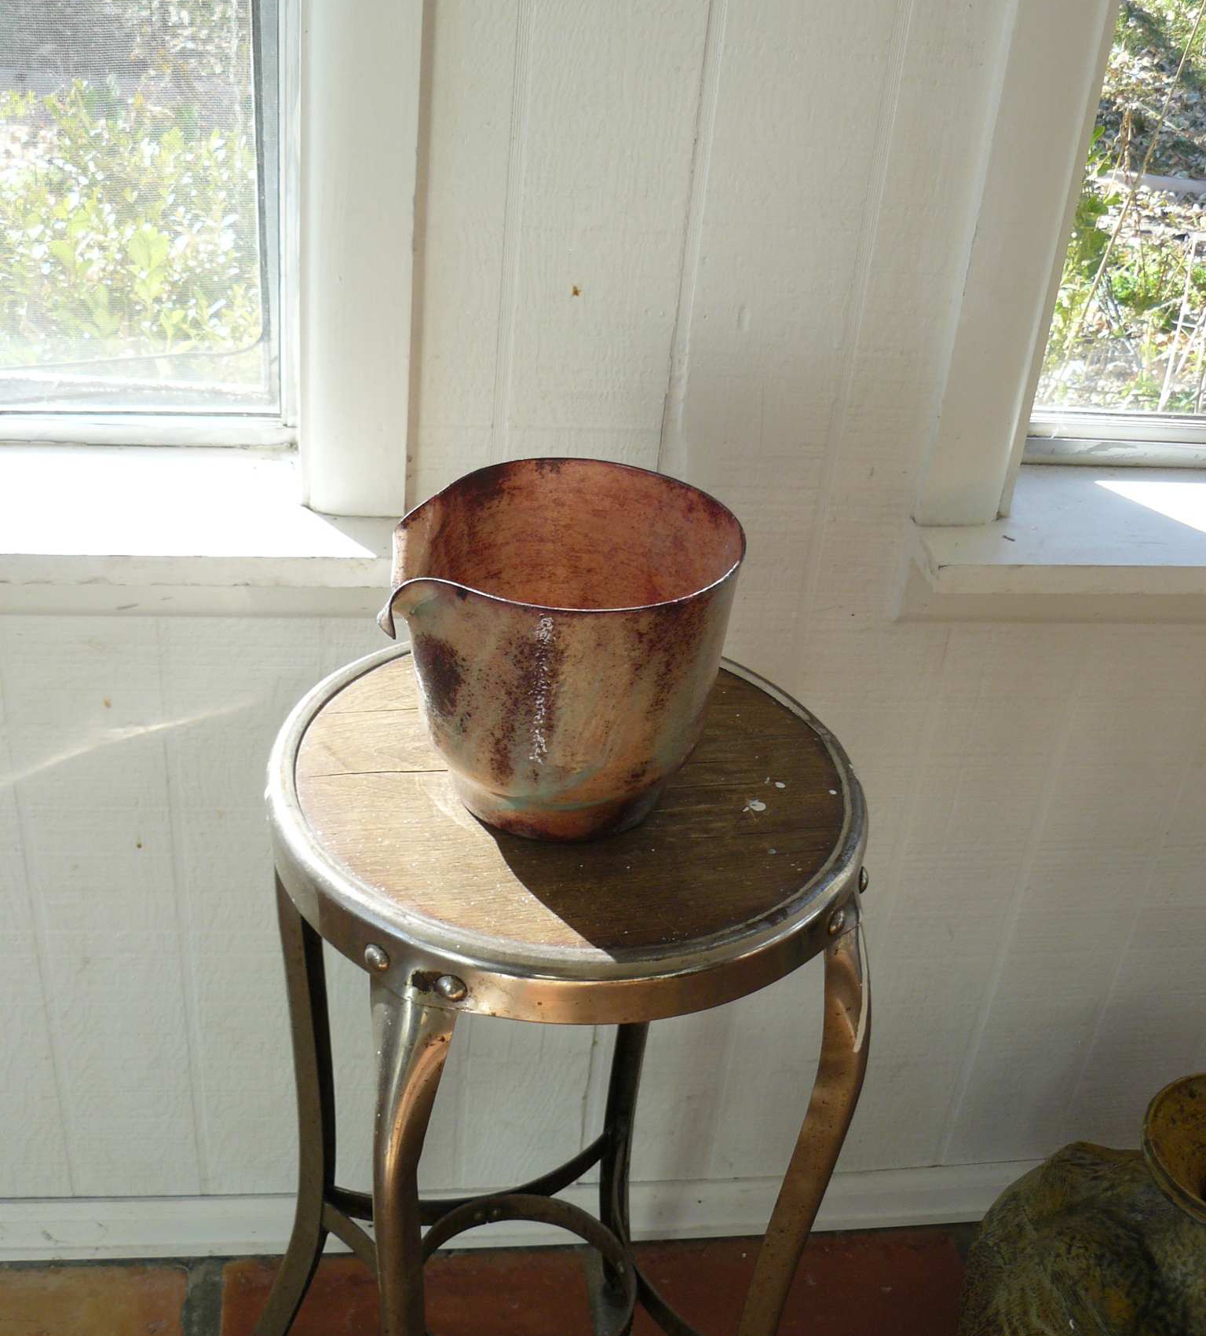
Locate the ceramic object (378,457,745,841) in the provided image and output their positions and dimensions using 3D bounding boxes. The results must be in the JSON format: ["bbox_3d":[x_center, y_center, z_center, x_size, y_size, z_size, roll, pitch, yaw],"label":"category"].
[{"bbox_3d":[-0.027,-0.003,0.807,0.175,0.142,0.152,-7,34,-19],"label":"ceramic object"}]

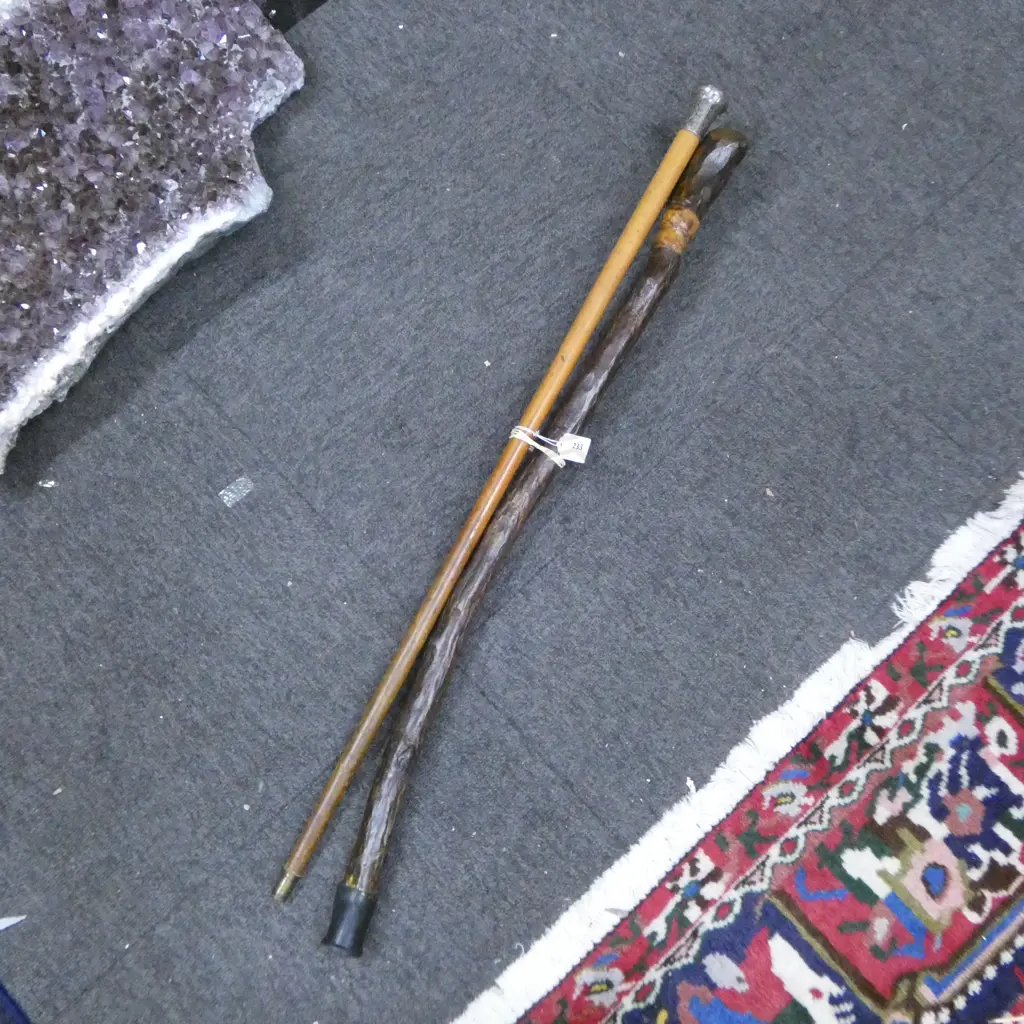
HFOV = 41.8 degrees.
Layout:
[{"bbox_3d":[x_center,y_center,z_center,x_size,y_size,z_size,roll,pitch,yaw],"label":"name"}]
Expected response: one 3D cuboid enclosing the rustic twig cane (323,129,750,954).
[{"bbox_3d":[0.024,-0.013,1.295,0.070,0.040,0.900,24,76,10],"label":"rustic twig cane"}]

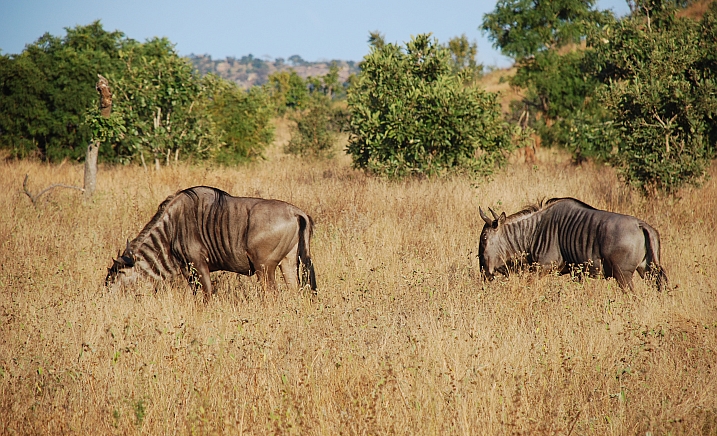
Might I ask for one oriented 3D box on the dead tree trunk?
[{"bbox_3d":[-4.389,-1.342,68.000,0.470,2.161,0.380,0,2,0],"label":"dead tree trunk"}]

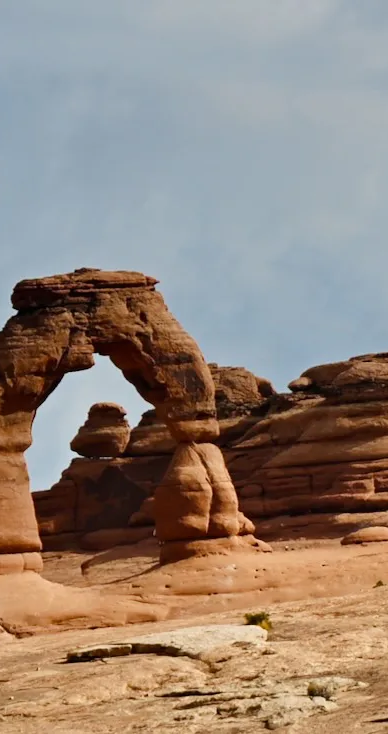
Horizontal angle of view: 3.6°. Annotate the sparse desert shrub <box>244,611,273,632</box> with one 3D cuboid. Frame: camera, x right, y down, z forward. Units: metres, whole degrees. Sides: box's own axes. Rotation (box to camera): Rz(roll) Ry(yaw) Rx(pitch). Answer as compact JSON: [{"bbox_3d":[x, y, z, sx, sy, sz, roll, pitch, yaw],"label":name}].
[{"bbox_3d":[3.535,13.976,335.000,1.530,1.260,1.300,0,-2,0],"label":"sparse desert shrub"}]

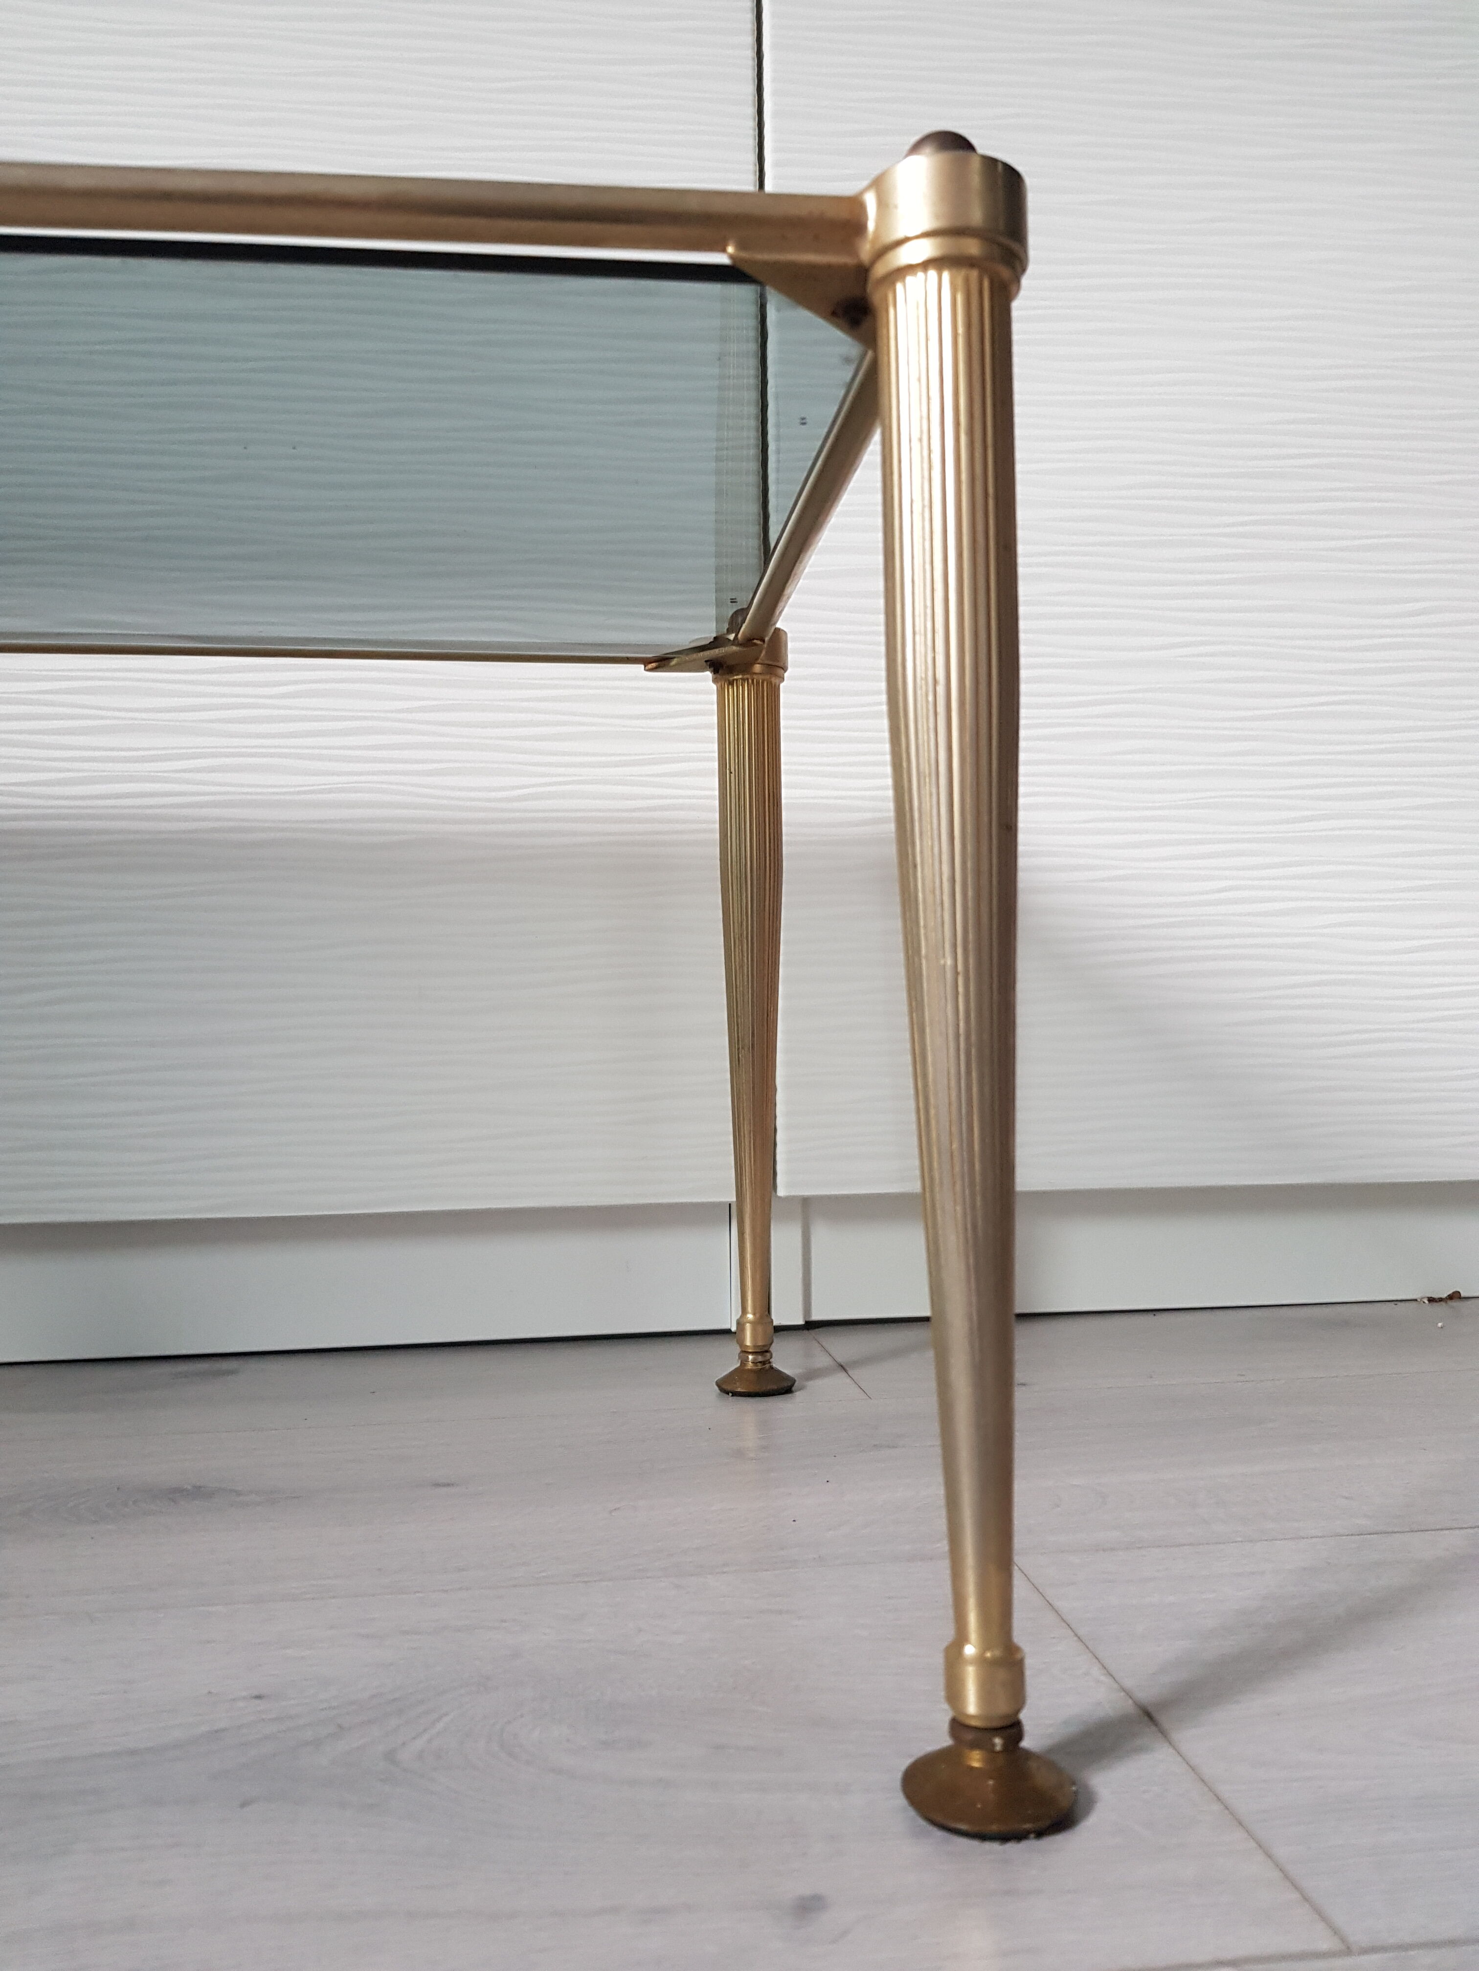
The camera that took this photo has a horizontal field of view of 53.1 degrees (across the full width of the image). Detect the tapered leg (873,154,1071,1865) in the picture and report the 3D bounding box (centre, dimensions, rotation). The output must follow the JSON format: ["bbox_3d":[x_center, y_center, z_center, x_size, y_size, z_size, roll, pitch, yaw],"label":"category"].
[{"bbox_3d":[0.051,-0.007,0.333,0.038,0.380,0.038,-1,-3,-7],"label":"tapered leg"}]

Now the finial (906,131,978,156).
[{"bbox_3d":[0.046,-0.191,0.341,0.017,0.012,0.017,-1,-3,-7],"label":"finial"}]

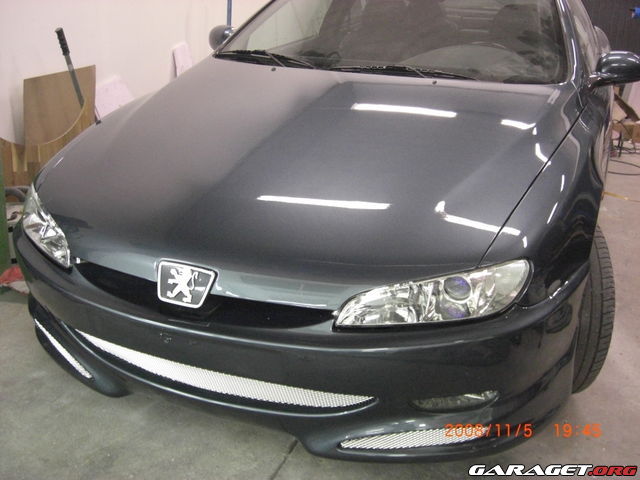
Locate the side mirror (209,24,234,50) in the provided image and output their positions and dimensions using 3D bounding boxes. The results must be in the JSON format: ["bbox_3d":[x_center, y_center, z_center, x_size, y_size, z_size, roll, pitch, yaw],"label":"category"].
[{"bbox_3d":[-0.435,-0.934,3.287,0.185,0.130,0.110,10,25,21],"label":"side mirror"}]

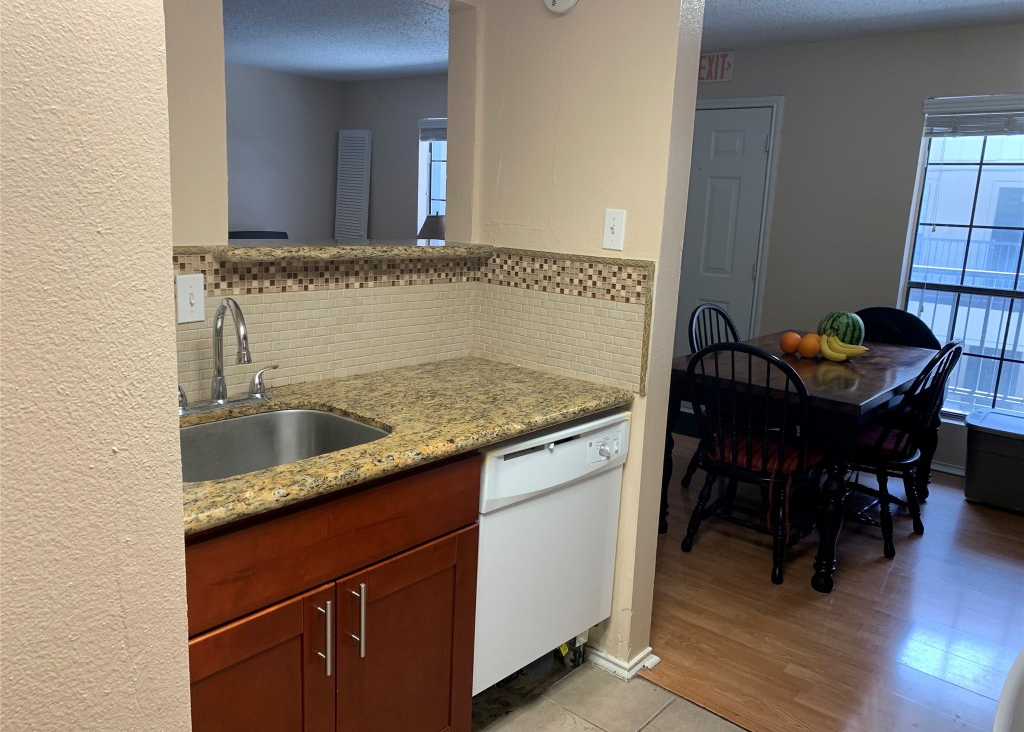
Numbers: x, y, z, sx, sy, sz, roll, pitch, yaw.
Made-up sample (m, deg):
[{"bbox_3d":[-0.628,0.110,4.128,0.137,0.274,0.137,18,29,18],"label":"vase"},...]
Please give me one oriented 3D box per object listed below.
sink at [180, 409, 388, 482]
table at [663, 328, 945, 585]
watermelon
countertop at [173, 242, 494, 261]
[{"bbox_3d":[-0.568,0.273,1.707,0.430,0.206,0.560,12,15,40],"label":"sink"},{"bbox_3d":[1.427,0.340,3.707,0.900,0.760,1.585,12,15,40],"label":"table"},{"bbox_3d":[1.583,-0.156,3.704,0.225,0.222,0.245,12,15,38],"label":"watermelon"},{"bbox_3d":[-0.487,-0.341,2.242,0.295,0.042,0.965,12,15,40],"label":"countertop"}]

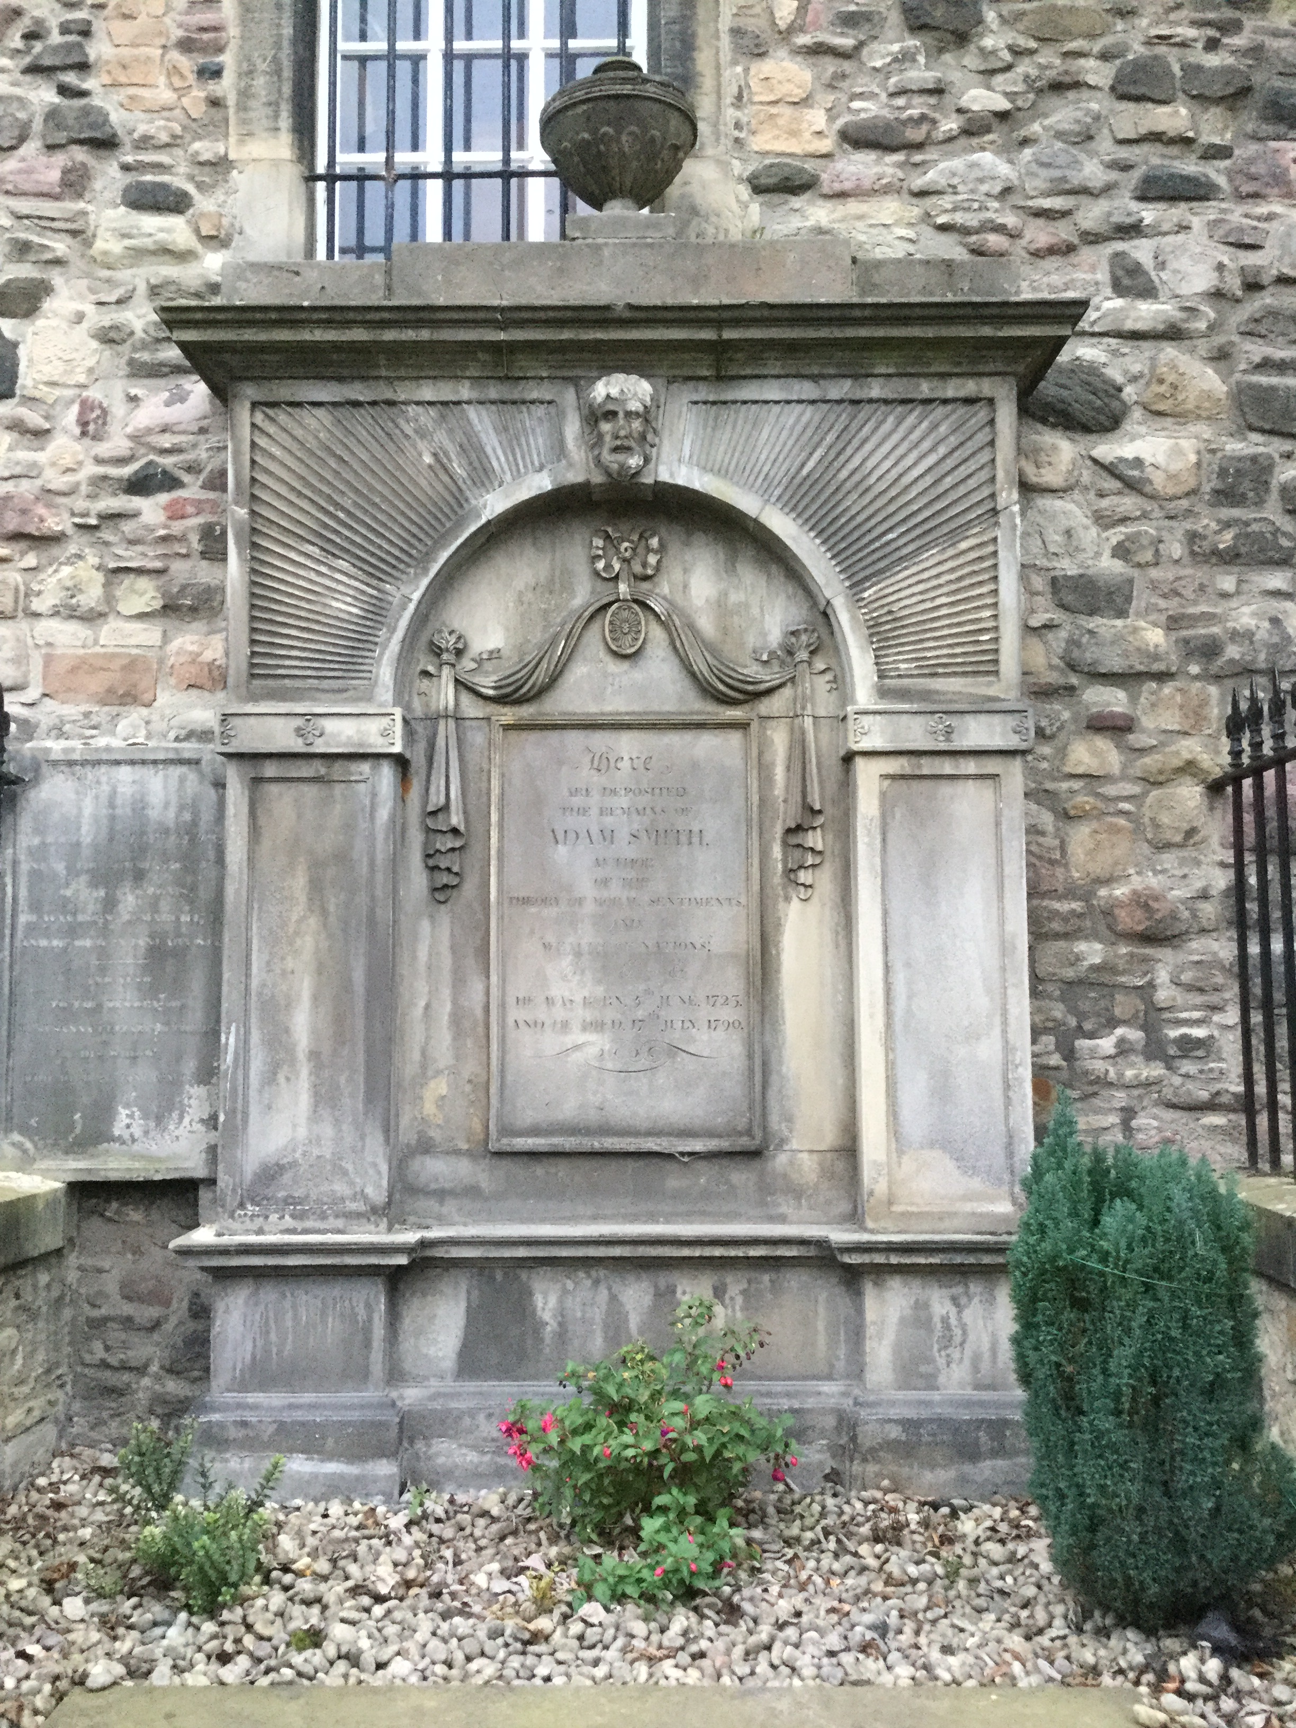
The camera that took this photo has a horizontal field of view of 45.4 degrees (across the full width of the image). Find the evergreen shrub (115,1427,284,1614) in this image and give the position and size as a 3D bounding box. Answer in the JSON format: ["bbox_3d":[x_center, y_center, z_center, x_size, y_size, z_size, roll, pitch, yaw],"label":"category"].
[{"bbox_3d":[-1.094,1.557,3.761,0.360,0.319,0.433,0,-5,0],"label":"evergreen shrub"}]

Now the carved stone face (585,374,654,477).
[{"bbox_3d":[-0.082,-1.299,4.582,0.206,0.314,0.170,0,-5,0],"label":"carved stone face"}]

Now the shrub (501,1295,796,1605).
[{"bbox_3d":[0.002,1.411,3.871,0.711,0.608,0.639,0,-5,0],"label":"shrub"}]

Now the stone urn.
[{"bbox_3d":[-0.094,-2.257,4.901,0.500,0.587,0.500,0,-5,0],"label":"stone urn"}]

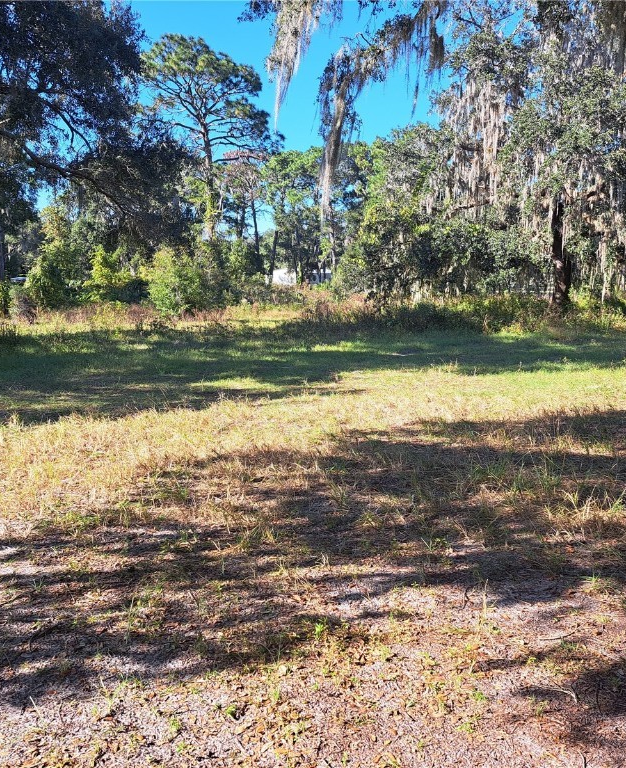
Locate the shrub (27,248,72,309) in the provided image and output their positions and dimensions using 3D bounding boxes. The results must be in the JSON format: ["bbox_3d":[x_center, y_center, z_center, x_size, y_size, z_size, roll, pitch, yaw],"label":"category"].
[{"bbox_3d":[-10.503,-4.185,28.300,1.800,2.450,1.700,0,9,0],"label":"shrub"}]

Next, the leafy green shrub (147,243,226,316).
[{"bbox_3d":[-4.811,-3.936,27.000,2.900,2.800,2.600,0,9,0],"label":"leafy green shrub"}]

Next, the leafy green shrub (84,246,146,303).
[{"bbox_3d":[-8.248,-4.508,29.500,2.550,2.450,2.200,0,9,0],"label":"leafy green shrub"}]

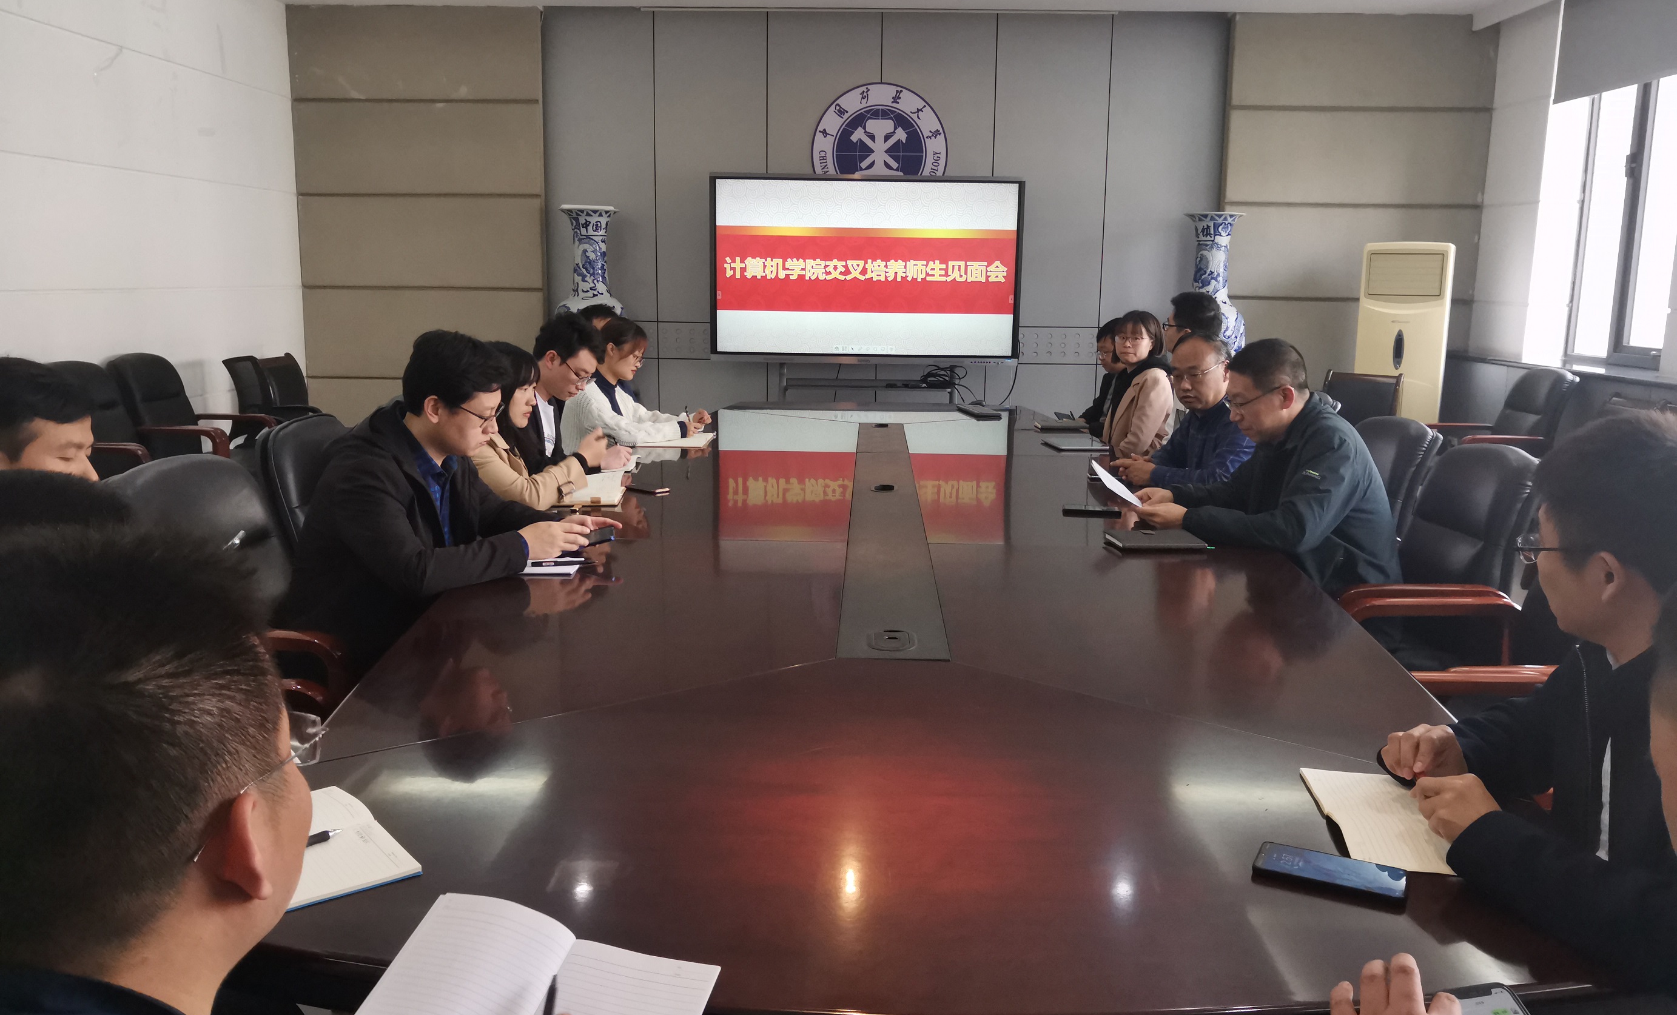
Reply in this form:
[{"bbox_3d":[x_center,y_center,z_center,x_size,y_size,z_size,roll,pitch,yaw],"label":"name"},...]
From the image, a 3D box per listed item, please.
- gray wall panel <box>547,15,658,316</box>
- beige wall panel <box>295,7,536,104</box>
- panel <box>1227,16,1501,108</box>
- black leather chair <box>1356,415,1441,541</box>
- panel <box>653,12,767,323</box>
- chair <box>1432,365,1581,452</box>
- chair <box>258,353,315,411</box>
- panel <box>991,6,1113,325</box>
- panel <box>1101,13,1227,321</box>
[{"bbox_3d":[-1.555,-2.214,8.556,0.715,1.984,0.040,1,10,1],"label":"gray wall panel"},{"bbox_3d":[-2.694,-2.898,8.351,1.612,0.571,0.050,1,10,1],"label":"beige wall panel"},{"bbox_3d":[3.311,-2.834,8.295,1.619,0.567,0.050,1,10,2],"label":"panel"},{"bbox_3d":[1.416,0.228,3.984,0.670,1.020,0.620,1,10,1],"label":"black leather chair"},{"bbox_3d":[-0.845,-2.237,8.676,0.744,1.993,0.050,1,10,2],"label":"panel"},{"bbox_3d":[3.254,-0.180,6.422,0.670,1.020,0.620,1,10,1],"label":"chair"},{"bbox_3d":[-3.101,-0.431,7.697,0.580,0.950,0.570,1,10,2],"label":"chair"},{"bbox_3d":[1.382,-2.197,8.617,0.739,2.010,0.050,1,10,2],"label":"panel"},{"bbox_3d":[2.122,-2.189,8.597,0.741,2.019,0.050,1,10,2],"label":"panel"}]

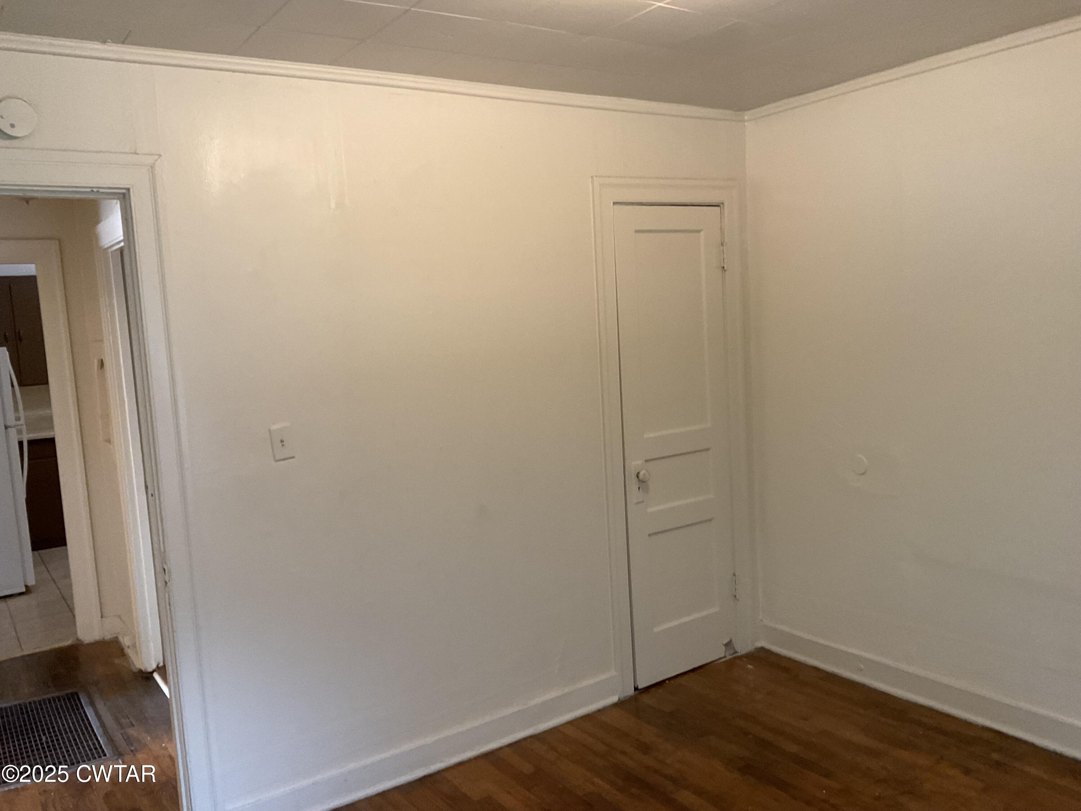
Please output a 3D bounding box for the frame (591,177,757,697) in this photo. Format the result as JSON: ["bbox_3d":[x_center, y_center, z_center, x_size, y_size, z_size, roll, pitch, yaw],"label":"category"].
[{"bbox_3d":[0.599,0.119,3.951,0.855,2.167,0.080,-8,7,-34],"label":"frame"}]

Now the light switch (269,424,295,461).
[{"bbox_3d":[-0.838,0.120,2.935,0.070,0.114,0.014,-8,7,-34],"label":"light switch"}]

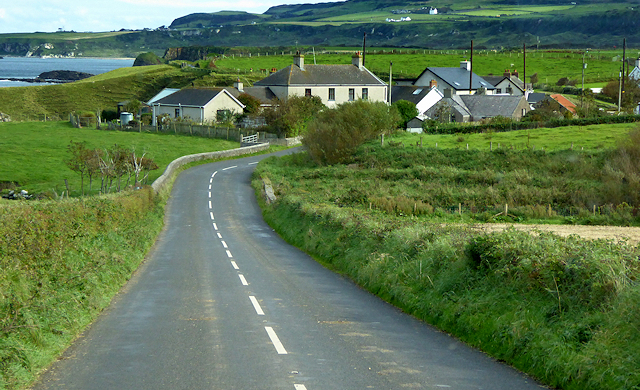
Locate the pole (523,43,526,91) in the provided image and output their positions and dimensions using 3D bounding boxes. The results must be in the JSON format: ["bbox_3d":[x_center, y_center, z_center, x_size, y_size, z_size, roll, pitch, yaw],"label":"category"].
[{"bbox_3d":[25.040,-14.450,240.000,0.250,8.200,0.250,0,4,0],"label":"pole"}]

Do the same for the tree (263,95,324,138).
[{"bbox_3d":[-2.520,-7.620,194.000,6.200,4.500,5.300,0,4,0],"label":"tree"}]

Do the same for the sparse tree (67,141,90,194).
[{"bbox_3d":[-16.140,-1.740,131.000,1.750,3.650,1.750,0,4,0],"label":"sparse tree"}]

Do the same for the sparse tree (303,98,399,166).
[{"bbox_3d":[2.460,-4.880,153.000,7.300,5.100,5.800,0,4,0],"label":"sparse tree"}]

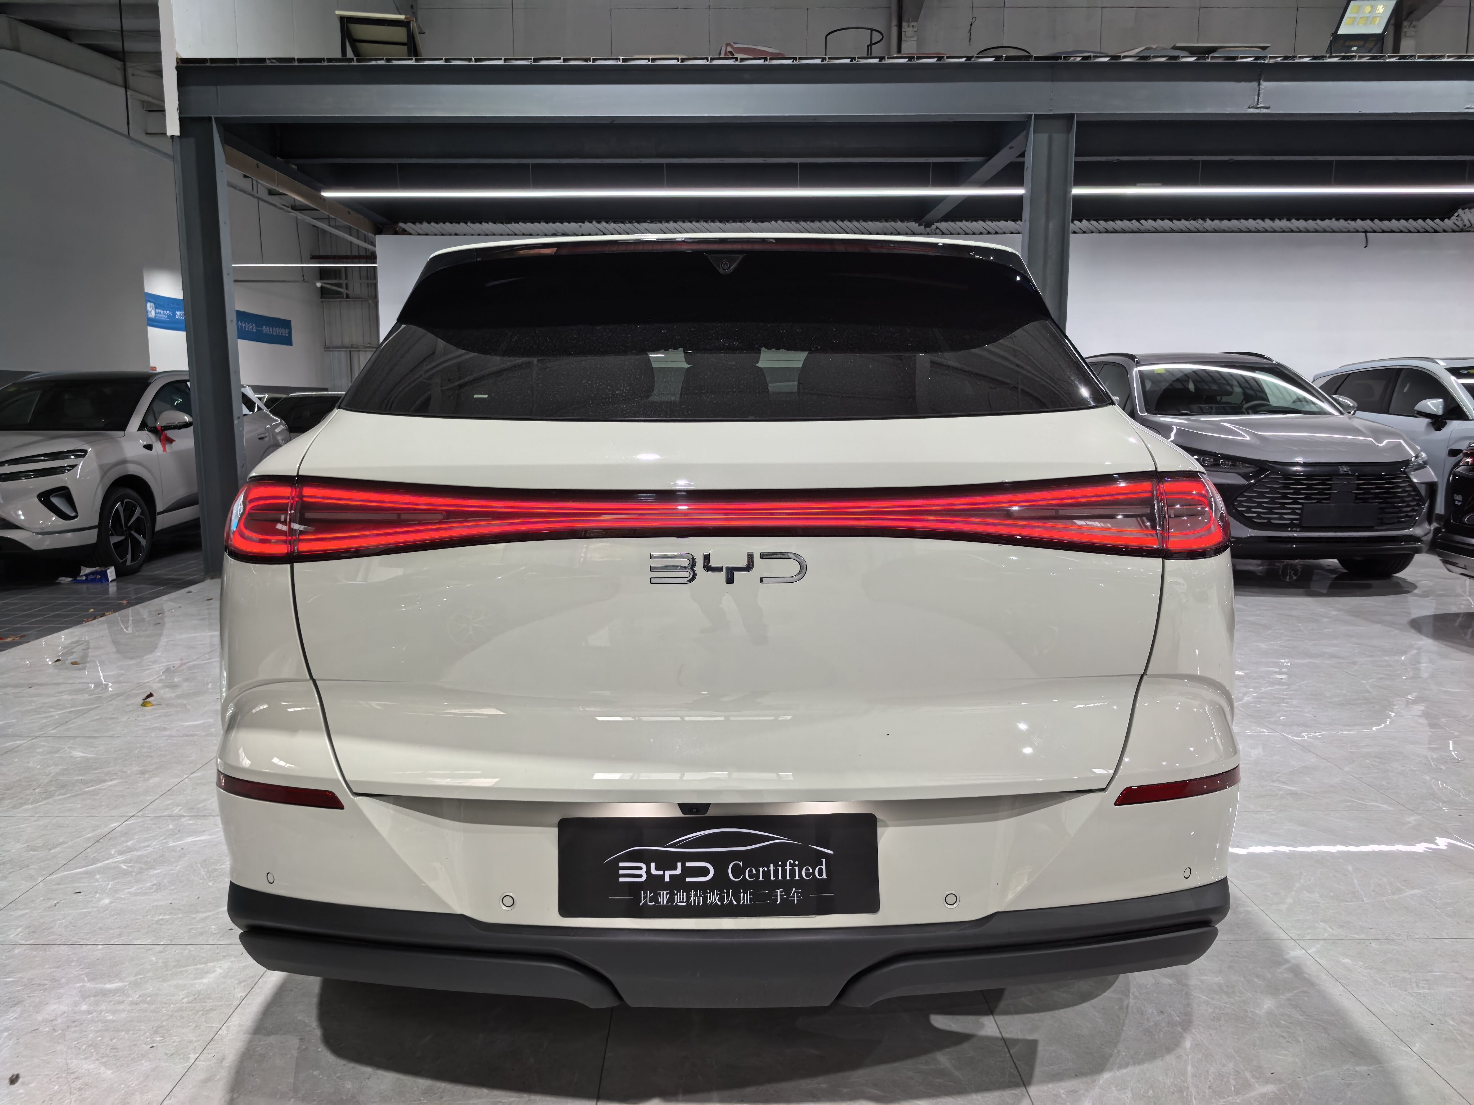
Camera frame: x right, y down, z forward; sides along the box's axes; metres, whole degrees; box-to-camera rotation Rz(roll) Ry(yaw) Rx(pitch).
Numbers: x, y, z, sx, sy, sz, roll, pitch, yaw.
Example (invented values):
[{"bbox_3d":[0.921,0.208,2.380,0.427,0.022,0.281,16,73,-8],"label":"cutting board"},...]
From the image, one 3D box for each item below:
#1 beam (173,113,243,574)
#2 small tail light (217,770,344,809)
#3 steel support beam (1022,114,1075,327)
[{"bbox_3d":[-3.720,-1.409,7.269,0.295,3.210,0.170,0,8,-1],"label":"beam"},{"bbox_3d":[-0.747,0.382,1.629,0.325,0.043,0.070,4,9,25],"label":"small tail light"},{"bbox_3d":[2.185,-1.411,7.339,0.295,3.210,0.170,0,8,-1],"label":"steel support beam"}]

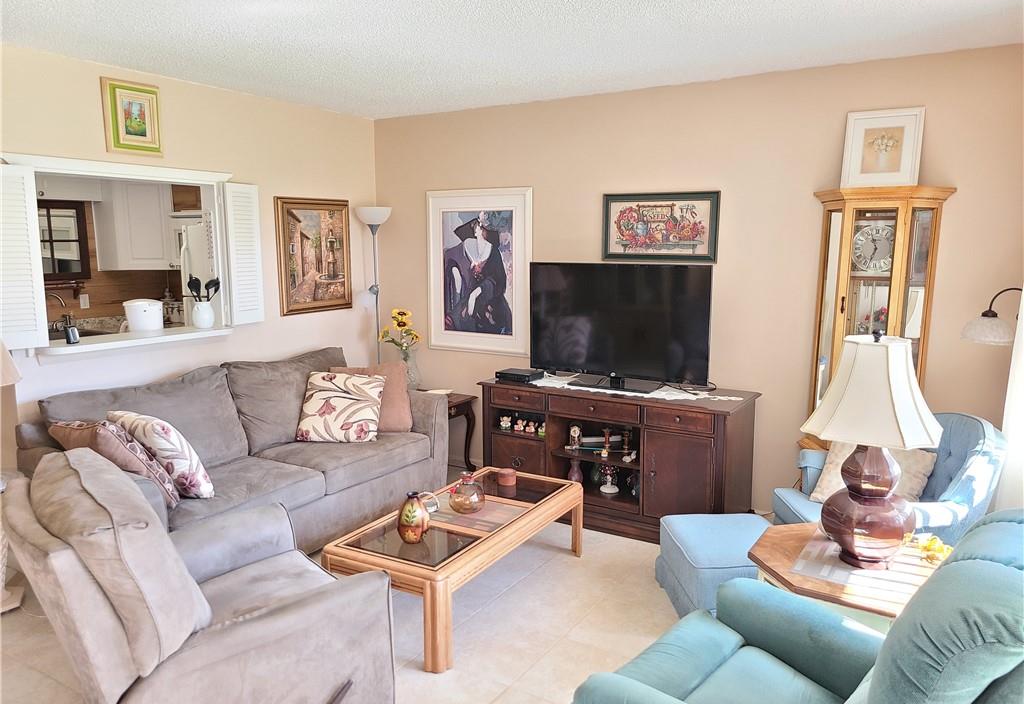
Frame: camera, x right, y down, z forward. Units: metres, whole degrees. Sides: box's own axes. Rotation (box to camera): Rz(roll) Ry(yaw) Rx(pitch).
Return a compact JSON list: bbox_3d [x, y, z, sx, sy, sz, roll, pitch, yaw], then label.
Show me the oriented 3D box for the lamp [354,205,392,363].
[{"bbox_3d":[-0.963,-0.123,5.508,0.270,1.790,0.270,5,10,32],"label":"lamp"}]

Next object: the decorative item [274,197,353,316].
[{"bbox_3d":[-1.294,-0.630,5.081,0.045,0.745,0.625,5,9,32],"label":"decorative item"}]

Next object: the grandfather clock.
[{"bbox_3d":[1.738,0.129,3.802,0.650,1.825,0.350,5,9,32],"label":"grandfather clock"}]

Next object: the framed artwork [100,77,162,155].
[{"bbox_3d":[-1.994,-1.227,4.044,0.035,0.370,0.320,5,10,32],"label":"framed artwork"}]

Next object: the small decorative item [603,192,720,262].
[{"bbox_3d":[0.856,-0.723,4.480,0.720,0.400,0.030,5,10,32],"label":"small decorative item"}]

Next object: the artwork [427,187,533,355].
[{"bbox_3d":[-0.235,-0.539,5.213,0.850,1.095,0.035,5,10,32],"label":"artwork"}]

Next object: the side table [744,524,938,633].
[{"bbox_3d":[1.147,0.948,2.575,0.655,0.530,0.655,5,10,32],"label":"side table"}]

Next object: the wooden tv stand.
[{"bbox_3d":[0.588,0.580,4.446,1.500,0.742,0.580,5,9,32],"label":"wooden tv stand"}]

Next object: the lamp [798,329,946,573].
[{"bbox_3d":[1.166,0.308,2.493,0.410,0.760,0.410,5,10,32],"label":"lamp"}]

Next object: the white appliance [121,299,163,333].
[{"bbox_3d":[-2.167,-0.215,4.530,0.230,0.200,0.240,5,10,32],"label":"white appliance"}]

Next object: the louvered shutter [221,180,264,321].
[{"bbox_3d":[-1.598,-0.580,4.592,0.050,0.830,0.240,5,9,32],"label":"louvered shutter"}]

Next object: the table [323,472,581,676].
[{"bbox_3d":[-0.200,0.901,3.475,0.570,0.375,1.257,5,9,29],"label":"table"}]

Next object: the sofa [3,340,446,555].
[{"bbox_3d":[-1.347,0.540,4.240,0.940,0.870,2.170,5,9,30],"label":"sofa"}]

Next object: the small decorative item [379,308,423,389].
[{"bbox_3d":[-0.770,-0.006,5.315,0.290,0.580,0.280,0,8,0],"label":"small decorative item"}]

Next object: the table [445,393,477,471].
[{"bbox_3d":[-0.594,0.572,5.281,0.580,0.520,0.440,5,9,32],"label":"table"}]

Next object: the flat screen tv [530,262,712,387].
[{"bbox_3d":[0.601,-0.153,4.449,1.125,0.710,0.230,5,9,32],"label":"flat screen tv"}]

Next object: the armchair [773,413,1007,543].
[{"bbox_3d":[1.560,0.687,3.194,0.760,0.870,0.810,0,8,2],"label":"armchair"}]

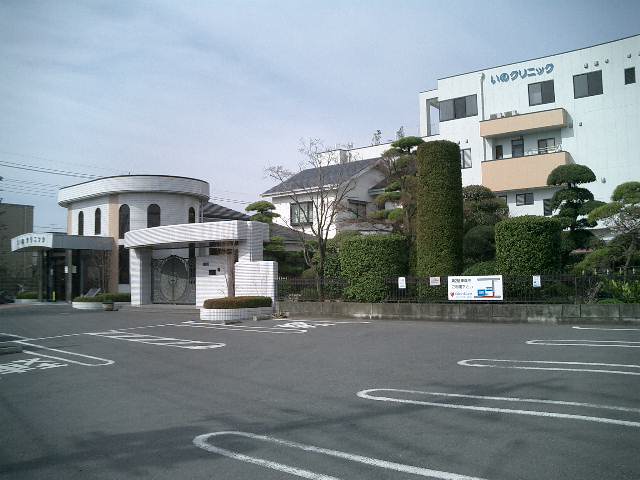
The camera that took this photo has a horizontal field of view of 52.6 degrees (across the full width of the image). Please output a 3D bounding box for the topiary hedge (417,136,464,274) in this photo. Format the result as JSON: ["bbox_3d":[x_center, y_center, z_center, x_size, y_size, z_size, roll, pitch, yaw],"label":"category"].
[{"bbox_3d":[3.190,-0.545,17.200,1.250,4.200,1.220,-2,-3,25],"label":"topiary hedge"}]

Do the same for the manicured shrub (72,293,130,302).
[{"bbox_3d":[-8.403,2.241,25.000,2.350,0.420,1.400,-2,-3,23],"label":"manicured shrub"}]

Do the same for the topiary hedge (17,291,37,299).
[{"bbox_3d":[-13.108,2.465,29.000,1.000,0.420,0.850,-2,-3,23],"label":"topiary hedge"}]

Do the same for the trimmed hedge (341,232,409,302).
[{"bbox_3d":[1.499,0.784,17.800,1.750,1.870,1.500,-2,-3,25],"label":"trimmed hedge"}]

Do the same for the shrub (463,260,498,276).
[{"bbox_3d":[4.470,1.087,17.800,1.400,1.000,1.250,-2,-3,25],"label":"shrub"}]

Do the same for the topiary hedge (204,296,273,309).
[{"bbox_3d":[-2.422,1.844,19.000,2.050,0.360,1.150,-1,-2,6],"label":"topiary hedge"}]

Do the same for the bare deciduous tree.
[{"bbox_3d":[-0.159,-0.607,18.700,2.700,4.600,2.400,-2,-3,25],"label":"bare deciduous tree"}]

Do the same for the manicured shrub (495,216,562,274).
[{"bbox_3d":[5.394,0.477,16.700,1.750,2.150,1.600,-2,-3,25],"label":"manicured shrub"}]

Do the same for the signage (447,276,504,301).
[{"bbox_3d":[3.949,1.211,16.400,1.380,0.620,0.040,-2,-3,25],"label":"signage"}]

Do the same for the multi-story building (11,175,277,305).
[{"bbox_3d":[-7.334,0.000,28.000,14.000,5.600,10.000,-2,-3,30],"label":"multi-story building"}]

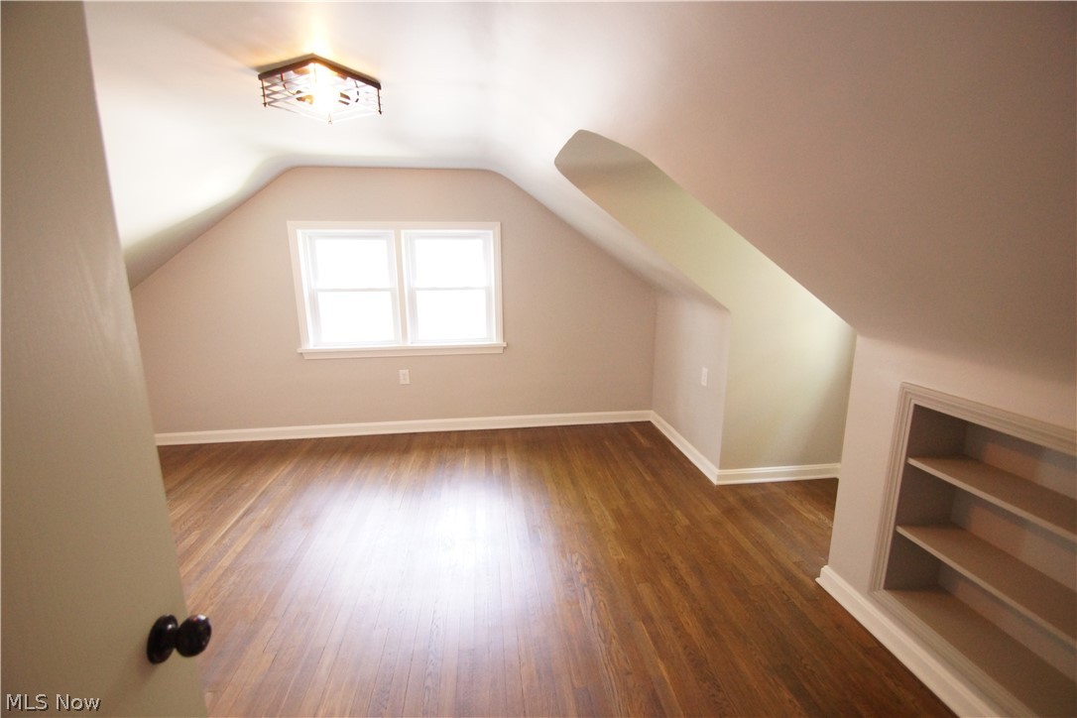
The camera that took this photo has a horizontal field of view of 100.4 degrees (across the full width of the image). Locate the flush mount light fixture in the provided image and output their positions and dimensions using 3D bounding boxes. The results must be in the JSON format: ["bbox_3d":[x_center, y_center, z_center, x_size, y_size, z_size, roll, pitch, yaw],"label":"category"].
[{"bbox_3d":[-0.918,-1.124,1.914,0.334,0.120,0.334,5,13,28],"label":"flush mount light fixture"}]

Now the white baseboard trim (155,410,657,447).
[{"bbox_3d":[-1.091,0.602,3.957,4.321,0.096,0.020,-2,11,-6],"label":"white baseboard trim"}]

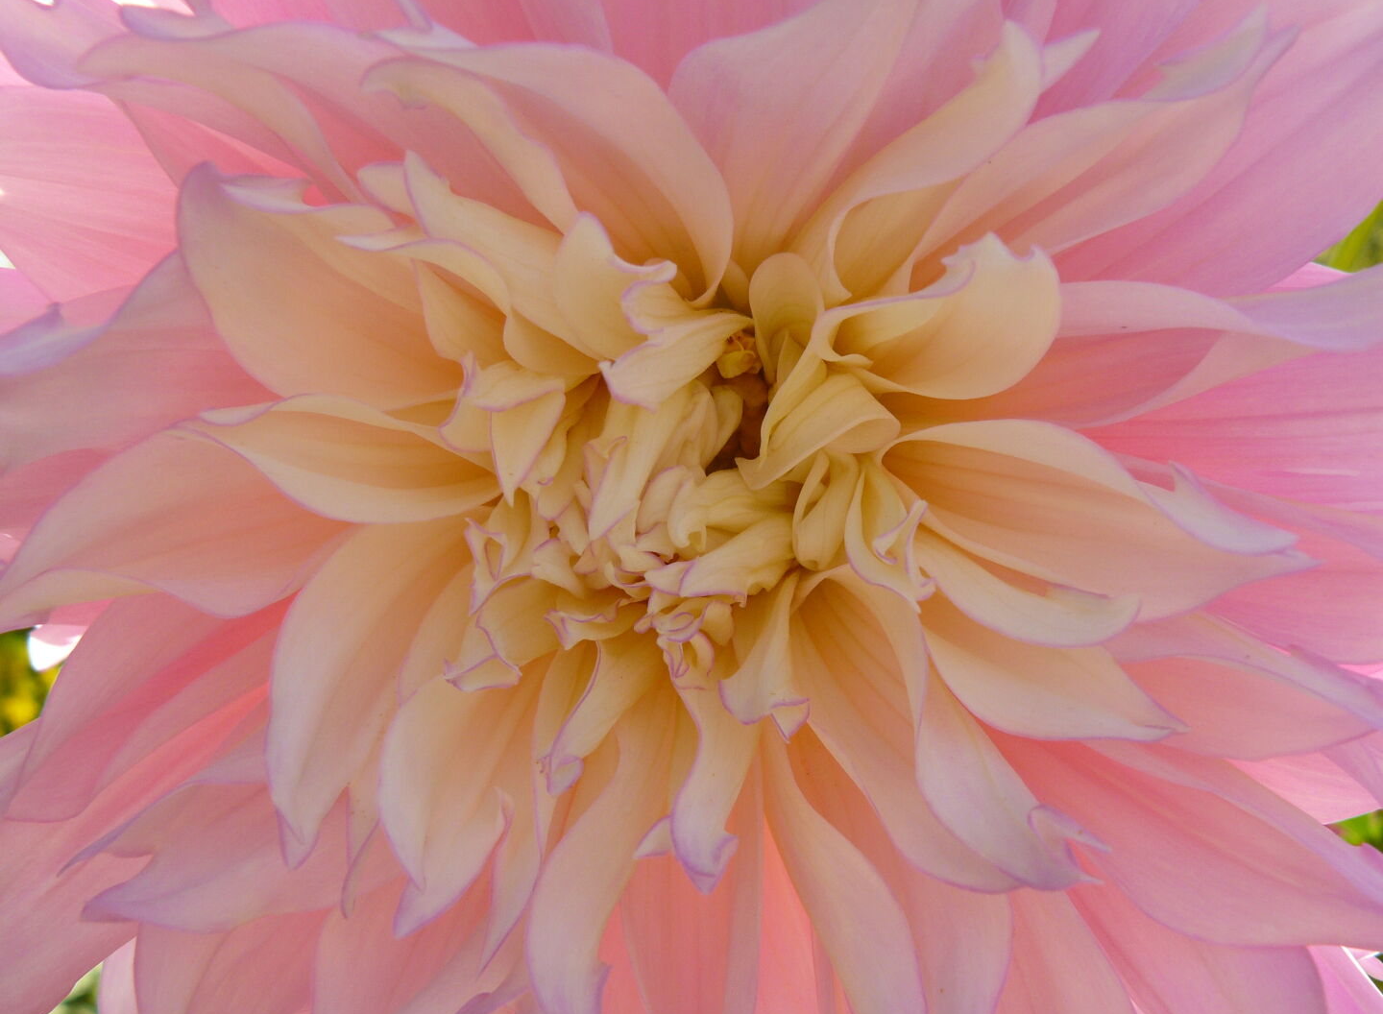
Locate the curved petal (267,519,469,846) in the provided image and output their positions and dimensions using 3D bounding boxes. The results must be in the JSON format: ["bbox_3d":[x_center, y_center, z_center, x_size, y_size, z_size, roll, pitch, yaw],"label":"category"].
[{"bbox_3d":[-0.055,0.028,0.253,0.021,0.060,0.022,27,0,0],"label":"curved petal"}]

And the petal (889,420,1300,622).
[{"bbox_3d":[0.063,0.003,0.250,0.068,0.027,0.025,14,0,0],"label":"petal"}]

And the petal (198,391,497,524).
[{"bbox_3d":[-0.054,-0.007,0.250,0.048,0.019,0.020,11,0,0],"label":"petal"}]

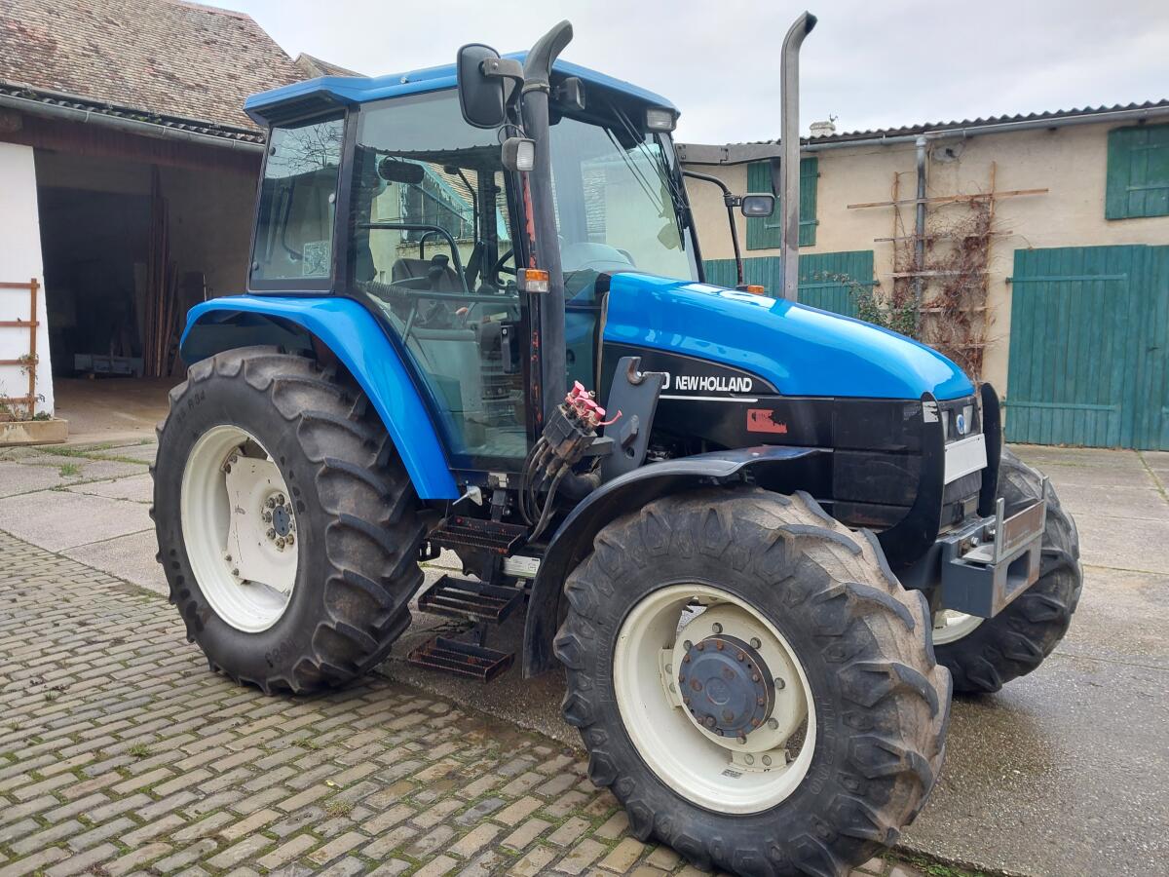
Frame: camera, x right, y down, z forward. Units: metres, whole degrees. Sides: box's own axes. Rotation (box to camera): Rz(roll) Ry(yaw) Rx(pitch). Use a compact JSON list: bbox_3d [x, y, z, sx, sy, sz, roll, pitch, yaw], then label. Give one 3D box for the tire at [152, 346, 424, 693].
[{"bbox_3d":[-1.391,0.346,4.126,1.550,1.530,0.460,4,8,38],"label":"tire"}]

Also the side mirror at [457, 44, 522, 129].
[{"bbox_3d":[-0.342,-1.184,3.062,0.168,0.280,0.065,-10,10,-27],"label":"side mirror"}]

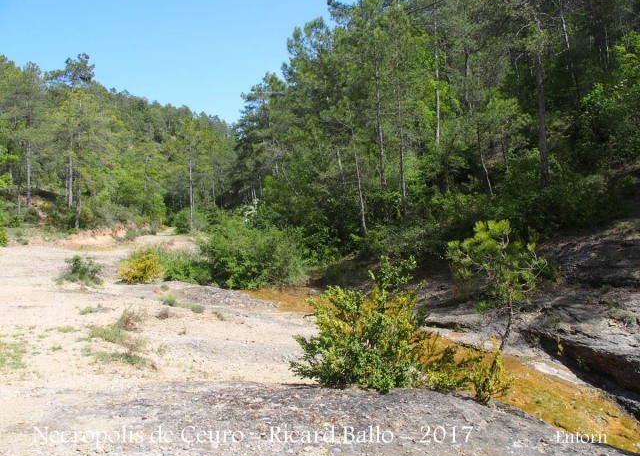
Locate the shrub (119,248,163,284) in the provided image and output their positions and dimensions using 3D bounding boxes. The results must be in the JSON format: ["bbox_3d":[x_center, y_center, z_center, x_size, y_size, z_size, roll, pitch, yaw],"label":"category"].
[{"bbox_3d":[-4.230,0.910,12.200,1.030,0.830,0.950,0,2,0],"label":"shrub"}]

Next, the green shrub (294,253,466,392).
[{"bbox_3d":[0.575,0.940,5.100,1.680,1.280,1.350,0,2,0],"label":"green shrub"}]

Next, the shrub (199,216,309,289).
[{"bbox_3d":[-1.800,0.660,14.000,2.900,1.900,2.500,0,2,0],"label":"shrub"}]

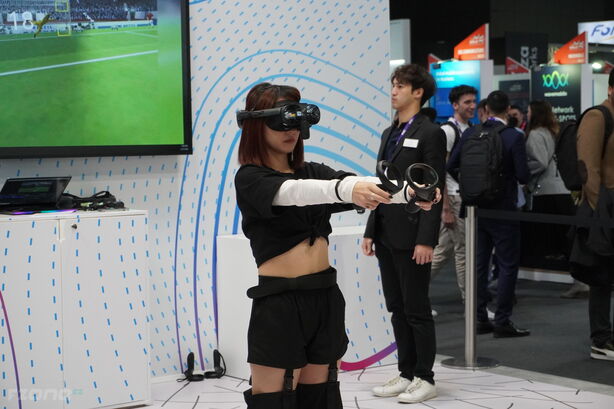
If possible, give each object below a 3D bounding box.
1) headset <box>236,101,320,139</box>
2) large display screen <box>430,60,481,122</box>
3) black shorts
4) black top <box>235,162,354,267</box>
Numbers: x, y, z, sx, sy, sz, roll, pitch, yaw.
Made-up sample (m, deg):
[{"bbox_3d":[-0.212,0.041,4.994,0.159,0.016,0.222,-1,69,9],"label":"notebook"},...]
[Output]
[{"bbox_3d":[-0.094,-0.278,4.210,0.280,0.130,0.190,2,4,42],"label":"headset"},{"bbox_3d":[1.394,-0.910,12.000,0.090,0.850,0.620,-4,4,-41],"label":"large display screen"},{"bbox_3d":[-0.032,0.380,4.300,0.360,0.315,0.260,-3,4,-34],"label":"black shorts"},{"bbox_3d":[-0.047,0.033,4.260,0.390,0.340,0.280,-4,4,-42],"label":"black top"}]

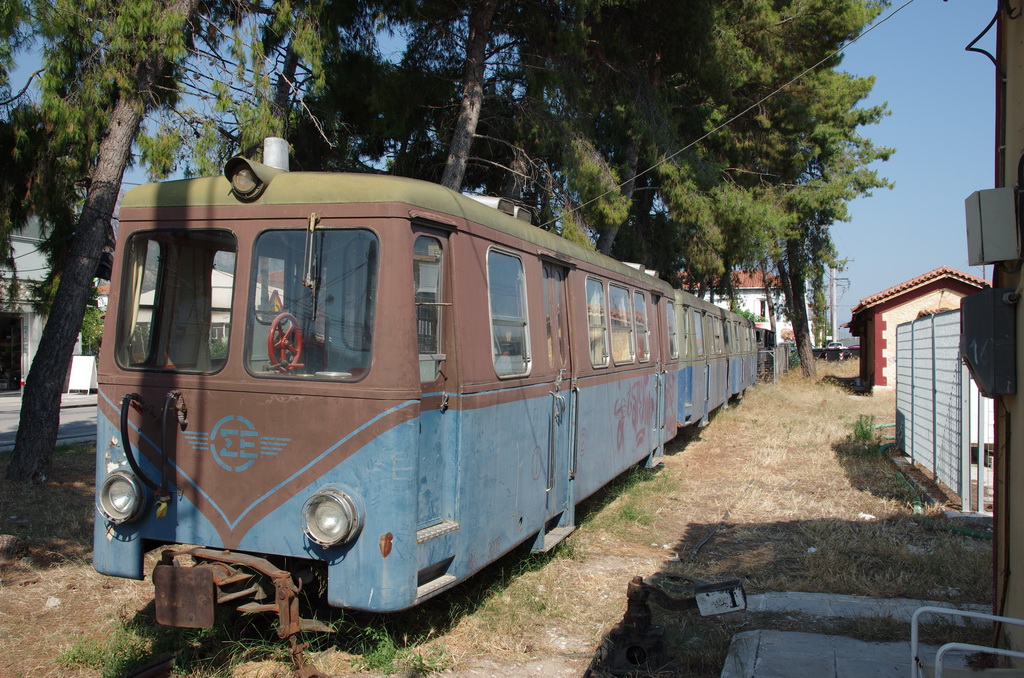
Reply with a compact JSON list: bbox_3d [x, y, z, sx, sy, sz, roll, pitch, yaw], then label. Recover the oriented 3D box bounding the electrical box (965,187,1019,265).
[{"bbox_3d":[2.583,-0.601,5.050,0.190,0.375,0.310,-4,-1,17],"label":"electrical box"}]

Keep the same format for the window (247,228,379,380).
[{"bbox_3d":[-1.105,-0.196,5.162,0.788,0.833,0.050,2,-3,19],"label":"window"}]

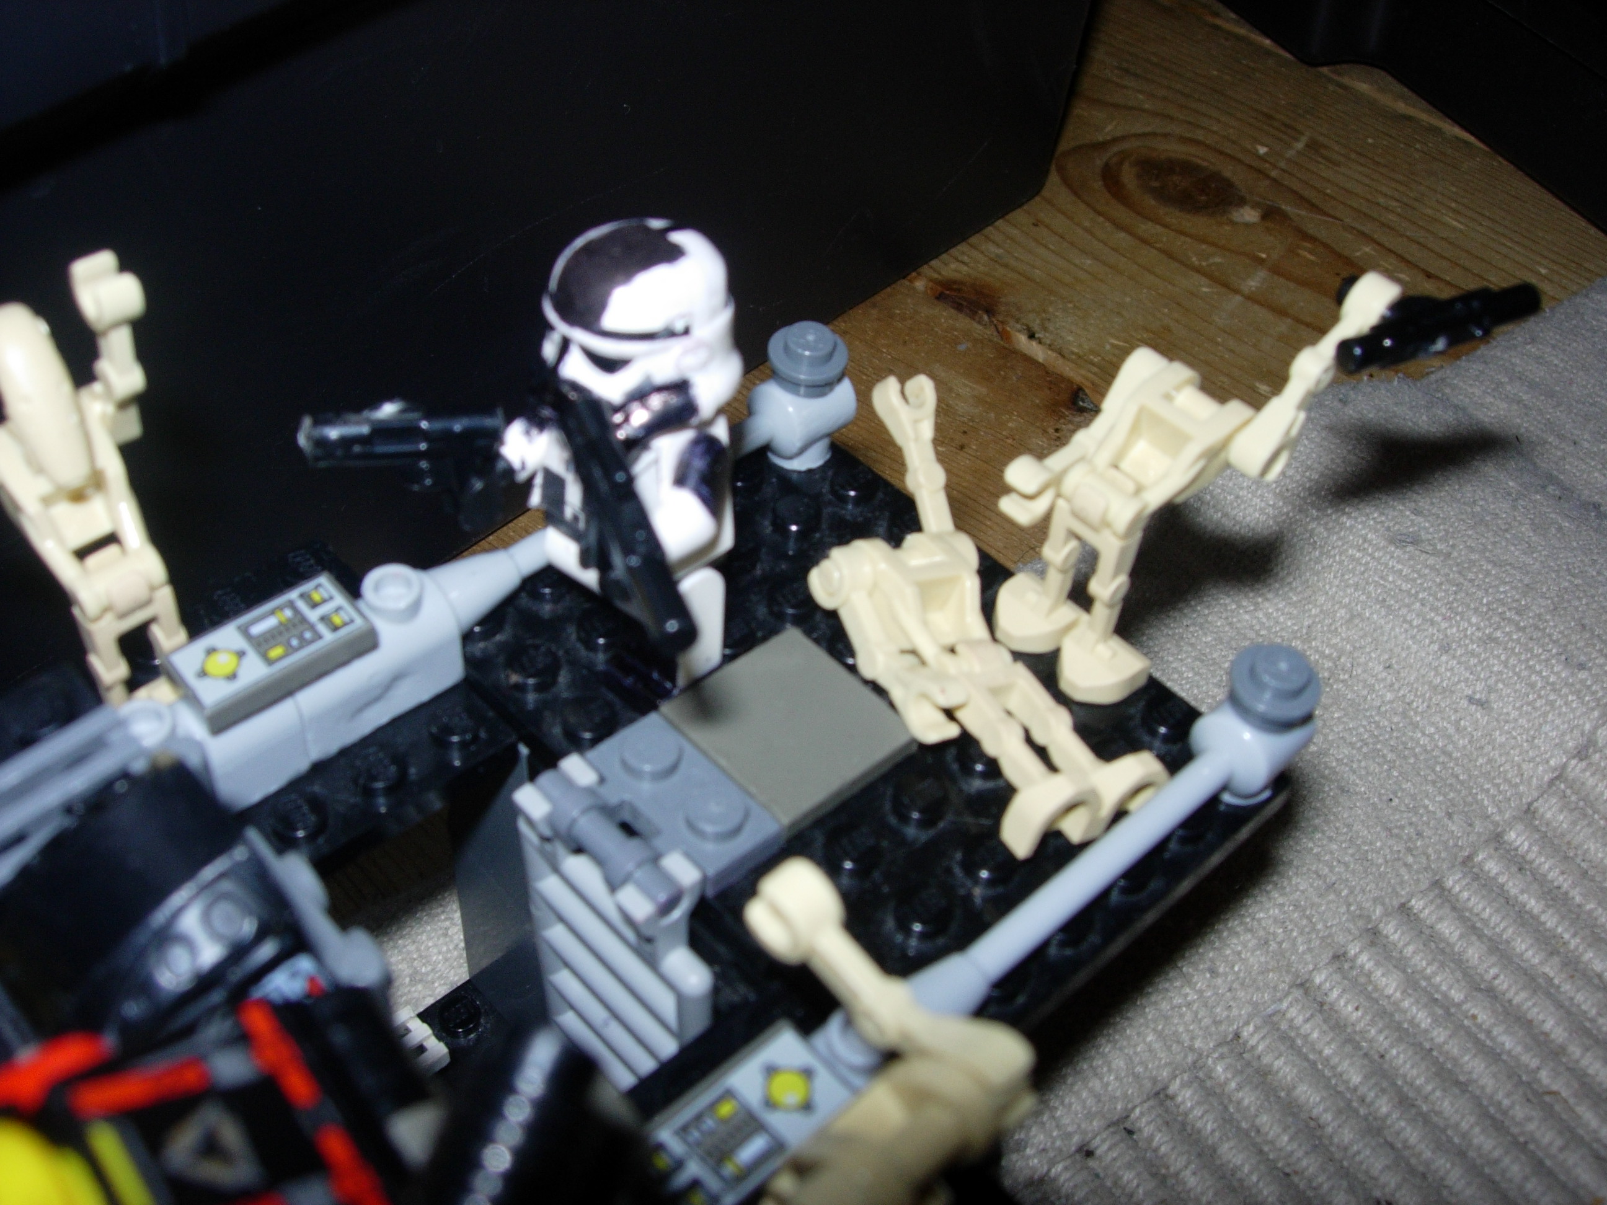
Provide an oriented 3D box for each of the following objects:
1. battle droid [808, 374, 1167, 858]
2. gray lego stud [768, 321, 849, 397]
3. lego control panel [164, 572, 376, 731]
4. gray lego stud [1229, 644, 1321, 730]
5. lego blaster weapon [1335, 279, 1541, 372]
[{"bbox_3d":[0.013,0.001,0.155,0.017,0.017,0.045,-18,50,-23],"label":"battle droid"},{"bbox_3d":[0.001,-0.024,0.173,0.008,0.005,0.008,3,45,-3],"label":"gray lego stud"},{"bbox_3d":[-0.044,0.004,0.146,0.016,0.003,0.008,-30,56,-32],"label":"lego control panel"},{"bbox_3d":[0.039,0.007,0.148,0.008,0.005,0.008,3,45,-3],"label":"gray lego stud"},{"bbox_3d":[0.053,-0.025,0.152,0.019,0.004,0.011,-18,52,-14],"label":"lego blaster weapon"}]

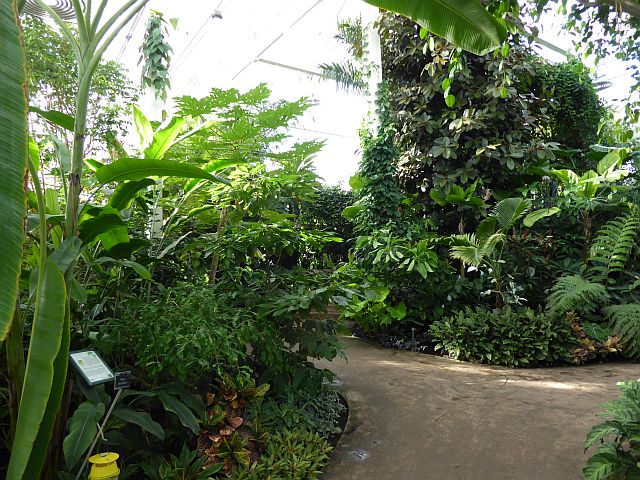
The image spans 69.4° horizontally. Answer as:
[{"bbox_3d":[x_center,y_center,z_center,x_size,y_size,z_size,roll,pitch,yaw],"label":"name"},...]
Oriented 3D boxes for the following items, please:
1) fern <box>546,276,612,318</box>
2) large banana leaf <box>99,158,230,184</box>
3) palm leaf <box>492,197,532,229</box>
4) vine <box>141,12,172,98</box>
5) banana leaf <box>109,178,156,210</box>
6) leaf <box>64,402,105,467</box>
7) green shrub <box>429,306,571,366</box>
[{"bbox_3d":[3.691,0.793,6.600,0.920,0.600,0.750,-2,-2,21],"label":"fern"},{"bbox_3d":[-1.303,-0.563,3.800,1.070,0.220,0.330,-2,-2,-6],"label":"large banana leaf"},{"bbox_3d":[2.915,-0.416,7.000,0.600,0.480,0.300,-2,-2,18],"label":"palm leaf"},{"bbox_3d":[-3.132,-3.513,8.800,0.620,1.700,0.600,-1,-2,-11],"label":"vine"},{"bbox_3d":[-1.582,-0.384,3.900,0.420,0.280,0.280,-1,-2,-11],"label":"banana leaf"},{"bbox_3d":[-1.407,1.163,2.750,0.260,0.400,0.170,-1,-2,-20],"label":"leaf"},{"bbox_3d":[2.474,1.309,6.300,1.950,0.820,0.950,-2,-2,15],"label":"green shrub"}]

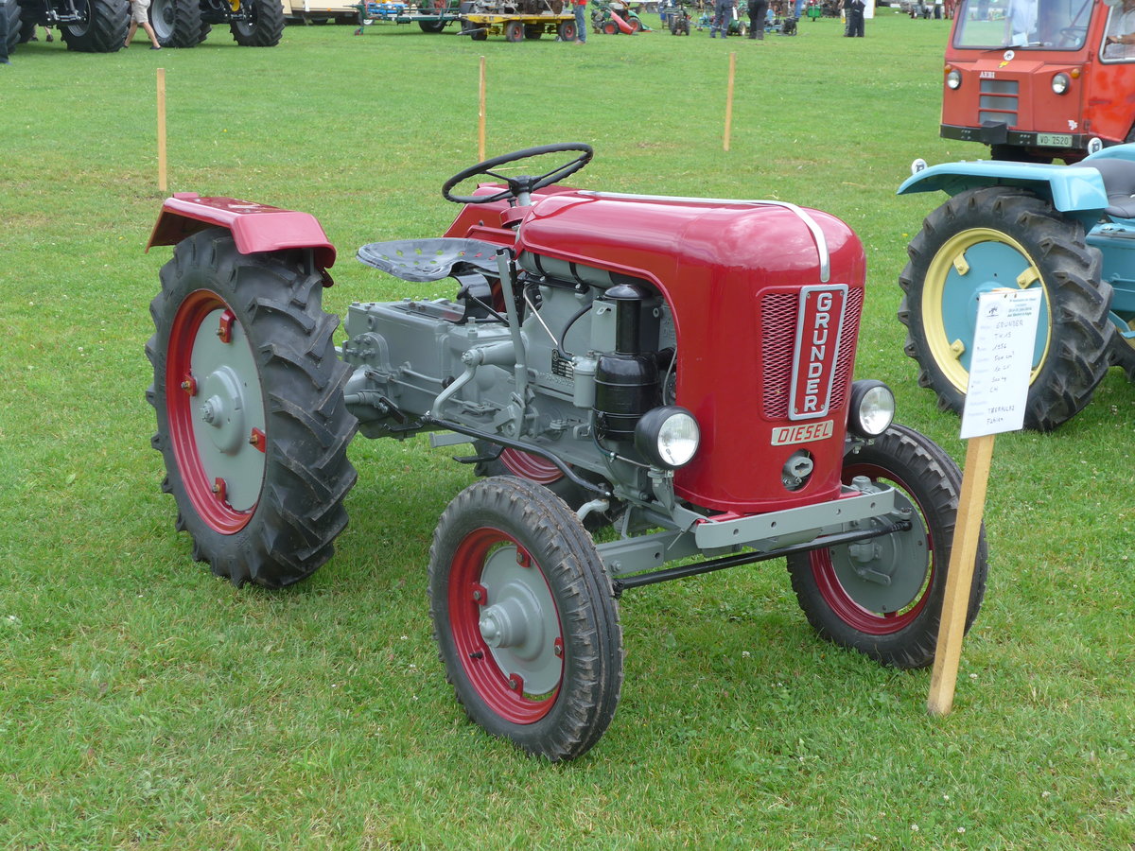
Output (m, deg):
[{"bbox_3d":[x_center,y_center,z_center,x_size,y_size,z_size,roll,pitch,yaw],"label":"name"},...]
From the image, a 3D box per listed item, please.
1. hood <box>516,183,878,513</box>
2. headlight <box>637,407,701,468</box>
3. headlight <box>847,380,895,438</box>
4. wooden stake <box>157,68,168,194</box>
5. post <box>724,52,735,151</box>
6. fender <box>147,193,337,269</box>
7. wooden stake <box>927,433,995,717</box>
[{"bbox_3d":[0.268,-0.230,3.921,0.365,0.650,0.920,-8,19,-34],"label":"hood"},{"bbox_3d":[0.207,0.026,3.548,0.130,0.130,0.110,-8,19,-34],"label":"headlight"},{"bbox_3d":[0.687,-0.039,3.865,0.130,0.130,0.110,-8,19,-34],"label":"headlight"},{"bbox_3d":[-2.775,-2.019,11.670,0.050,0.827,0.036,3,15,0],"label":"wooden stake"},{"bbox_3d":[1.481,-2.946,15.546,0.047,0.893,0.040,2,15,0],"label":"post"},{"bbox_3d":[-0.895,-0.508,4.597,0.270,0.220,0.690,-8,19,-34],"label":"fender"},{"bbox_3d":[0.871,0.182,3.695,0.050,0.980,0.034,-9,21,-39],"label":"wooden stake"}]

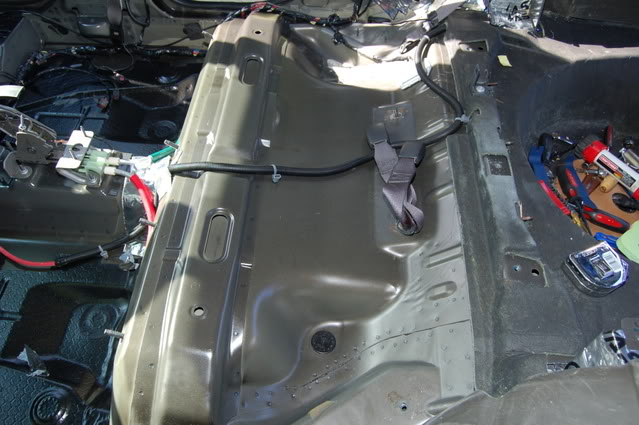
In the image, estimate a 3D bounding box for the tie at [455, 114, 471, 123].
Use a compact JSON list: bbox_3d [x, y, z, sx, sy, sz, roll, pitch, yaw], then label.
[{"bbox_3d":[0.346,-0.228,1.161,0.036,0.026,0.010,3,57,2],"label":"tie"}]

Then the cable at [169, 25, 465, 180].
[{"bbox_3d":[0.011,-0.283,1.218,0.698,0.139,0.494,3,57,2],"label":"cable"}]

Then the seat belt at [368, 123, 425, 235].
[{"bbox_3d":[0.185,-0.096,1.151,0.131,0.055,0.311,3,57,2],"label":"seat belt"}]

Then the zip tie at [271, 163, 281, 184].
[{"bbox_3d":[-0.107,-0.093,1.167,0.020,0.027,0.036,3,57,2],"label":"zip tie"}]

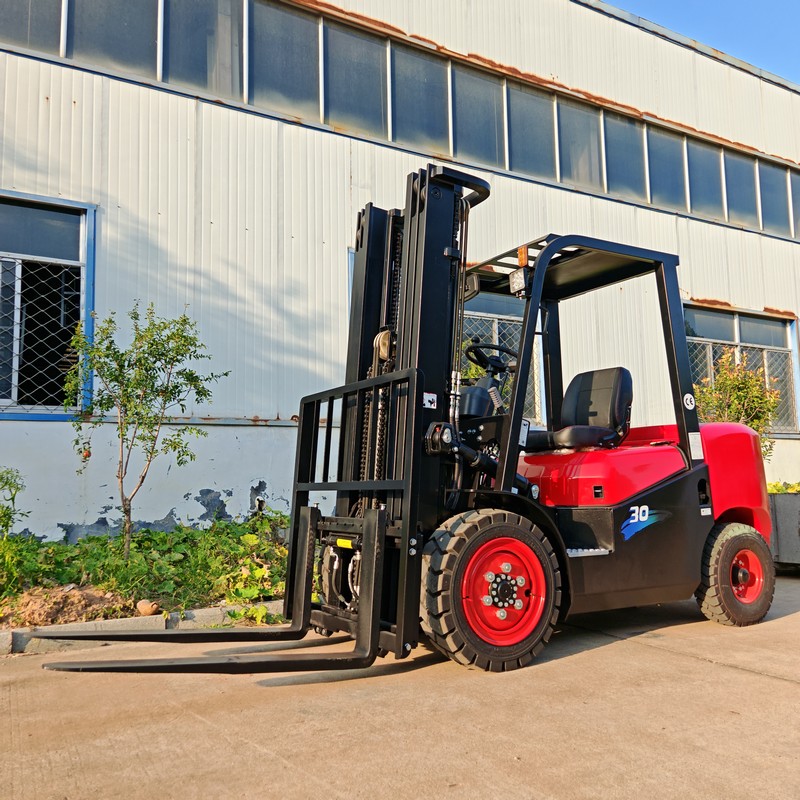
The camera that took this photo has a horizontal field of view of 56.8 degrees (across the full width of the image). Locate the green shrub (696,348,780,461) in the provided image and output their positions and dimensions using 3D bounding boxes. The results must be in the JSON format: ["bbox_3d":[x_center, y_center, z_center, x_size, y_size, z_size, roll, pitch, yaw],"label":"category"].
[{"bbox_3d":[3.947,0.366,8.778,1.050,1.900,1.050,2,-6,-30],"label":"green shrub"}]

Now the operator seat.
[{"bbox_3d":[0.984,0.057,4.391,0.610,0.510,0.480,2,-6,-30],"label":"operator seat"}]

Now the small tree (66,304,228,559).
[{"bbox_3d":[-1.879,0.280,5.502,1.120,1.920,1.050,2,-6,-30],"label":"small tree"}]

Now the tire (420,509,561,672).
[{"bbox_3d":[0.416,0.861,3.392,0.705,0.705,0.215,2,-6,-30],"label":"tire"}]

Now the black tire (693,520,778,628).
[{"bbox_3d":[1.905,1.004,4.230,0.580,0.580,0.175,2,-6,-30],"label":"black tire"}]

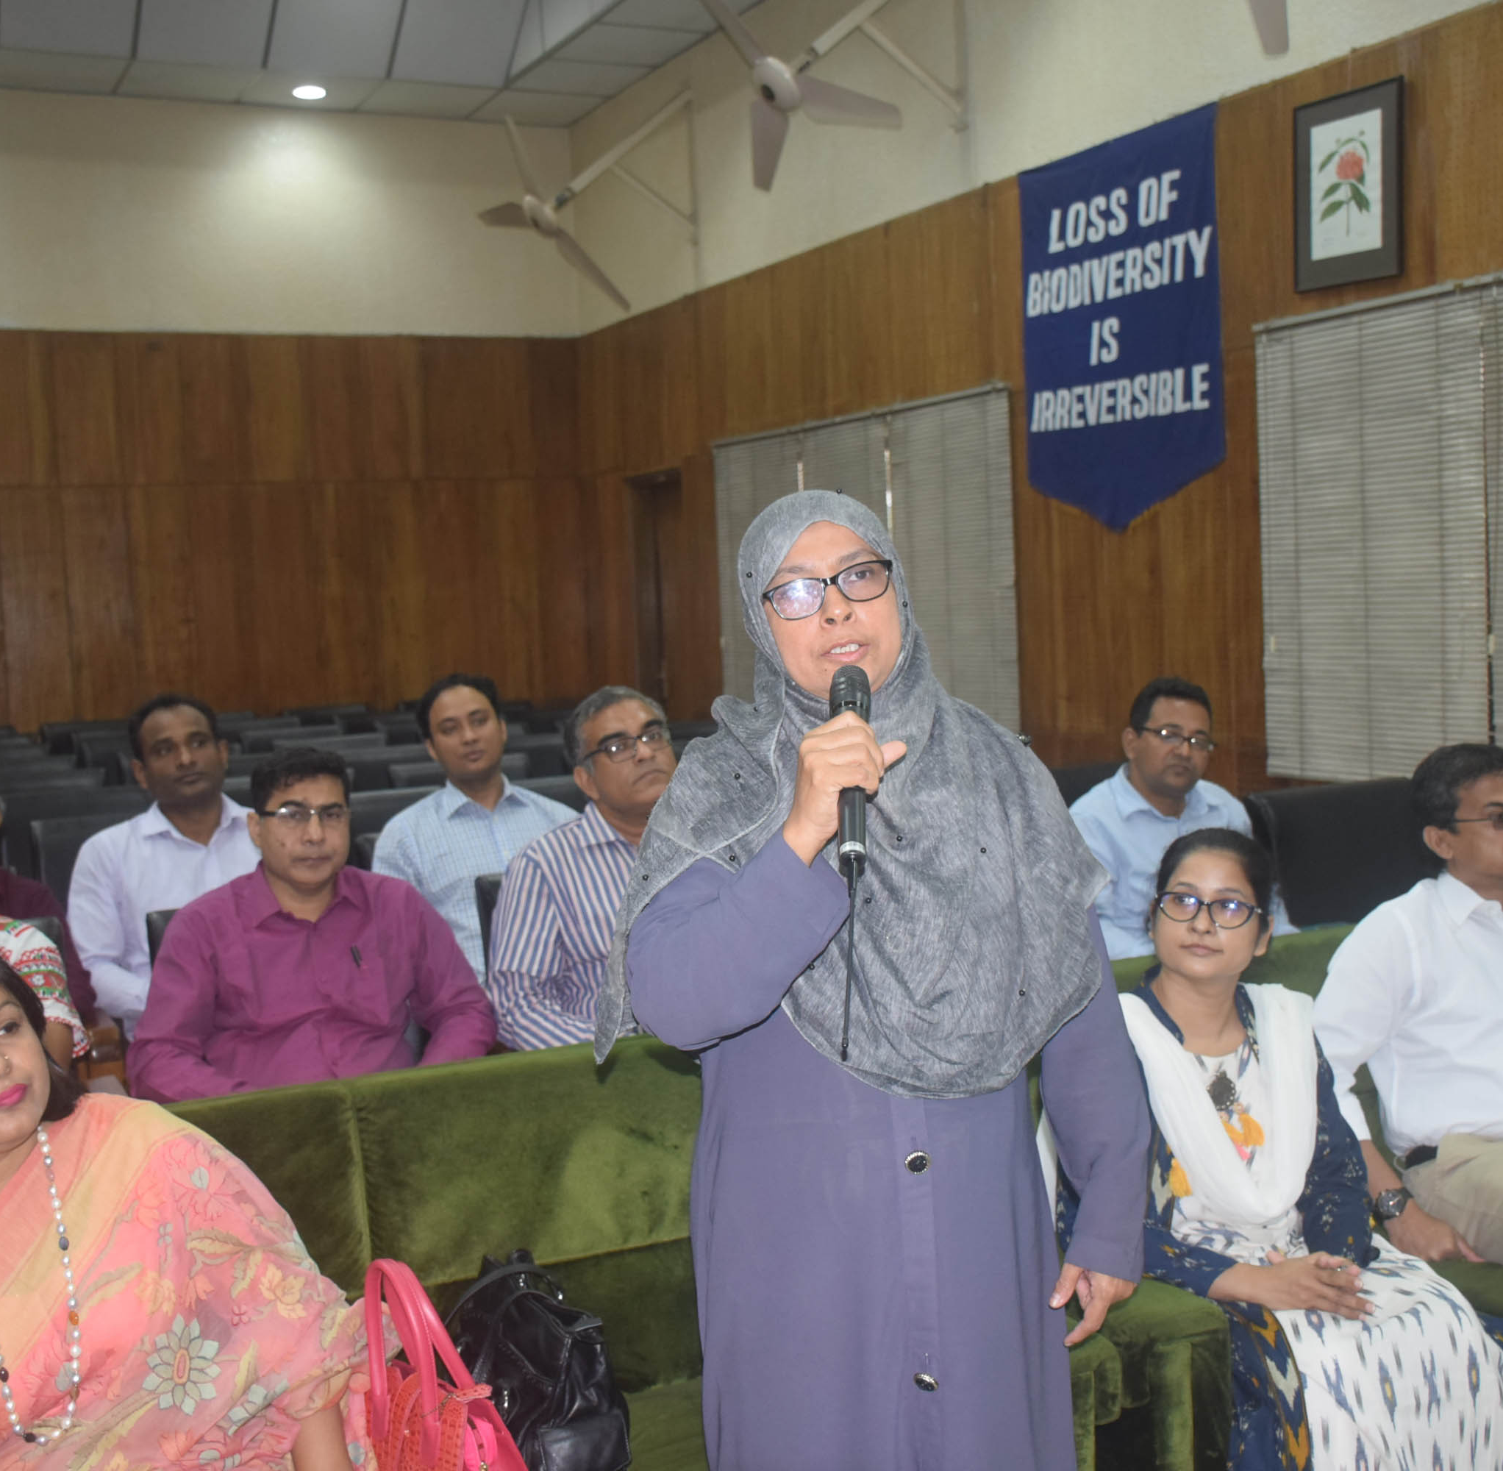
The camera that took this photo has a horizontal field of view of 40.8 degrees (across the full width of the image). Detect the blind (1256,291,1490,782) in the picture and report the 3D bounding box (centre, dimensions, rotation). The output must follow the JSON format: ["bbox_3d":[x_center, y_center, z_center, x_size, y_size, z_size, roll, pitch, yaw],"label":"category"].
[{"bbox_3d":[1.713,-0.510,5.627,0.050,1.332,0.886,-4,5,-25],"label":"blind"}]

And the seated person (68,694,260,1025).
[{"bbox_3d":[-0.958,0.595,3.844,0.520,1.320,0.820,-4,5,-25],"label":"seated person"}]

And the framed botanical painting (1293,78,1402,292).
[{"bbox_3d":[1.654,-1.517,5.606,0.030,0.519,0.429,-4,5,-25],"label":"framed botanical painting"}]

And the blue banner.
[{"bbox_3d":[1.202,-1.311,6.649,0.025,1.273,1.099,-4,5,-25],"label":"blue banner"}]

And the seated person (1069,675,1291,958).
[{"bbox_3d":[0.990,0.520,4.024,0.520,1.265,0.780,-4,5,-25],"label":"seated person"}]

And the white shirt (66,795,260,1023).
[{"bbox_3d":[-1.171,0.443,4.122,0.490,0.641,0.440,-4,5,-25],"label":"white shirt"}]

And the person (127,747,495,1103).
[{"bbox_3d":[-0.642,0.655,3.243,0.590,1.249,0.780,-4,5,-25],"label":"person"}]

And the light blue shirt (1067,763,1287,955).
[{"bbox_3d":[0.858,0.352,3.968,0.500,0.600,0.360,-4,5,-25],"label":"light blue shirt"}]

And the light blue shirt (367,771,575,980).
[{"bbox_3d":[-0.545,0.378,4.249,0.500,0.600,0.360,-4,5,-25],"label":"light blue shirt"}]

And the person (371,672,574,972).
[{"bbox_3d":[-0.519,0.536,4.245,0.500,1.323,0.780,-4,5,-25],"label":"person"}]

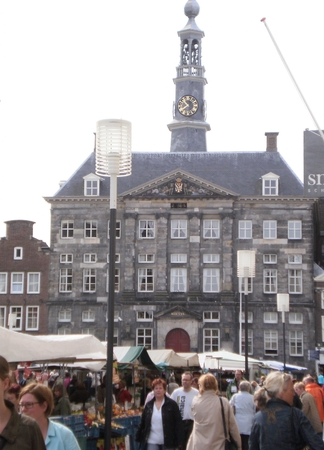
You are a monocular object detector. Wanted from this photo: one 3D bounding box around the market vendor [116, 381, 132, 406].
[{"bbox_3d":[-0.832,4.296,23.120,0.400,1.570,0.460,4,-9,-24],"label":"market vendor"}]

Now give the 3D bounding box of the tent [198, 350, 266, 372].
[{"bbox_3d":[2.849,6.589,42.497,3.000,2.720,2.700,1,-8,-6],"label":"tent"}]

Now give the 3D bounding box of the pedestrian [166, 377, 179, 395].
[{"bbox_3d":[0.193,3.460,17.483,0.460,1.600,0.340,0,-8,0],"label":"pedestrian"}]

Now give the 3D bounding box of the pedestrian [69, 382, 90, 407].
[{"bbox_3d":[-2.089,4.743,26.085,0.550,1.530,0.420,3,-9,-17],"label":"pedestrian"}]

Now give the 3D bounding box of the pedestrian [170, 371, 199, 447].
[{"bbox_3d":[0.346,3.096,15.515,0.520,1.750,0.360,-1,-8,8],"label":"pedestrian"}]

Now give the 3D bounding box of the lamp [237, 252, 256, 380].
[{"bbox_3d":[2.867,3.784,34.418,0.620,5.920,0.620,0,-8,0],"label":"lamp"}]

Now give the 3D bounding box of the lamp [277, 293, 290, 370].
[{"bbox_3d":[6.320,6.484,52.623,0.620,5.920,0.620,0,-8,0],"label":"lamp"}]

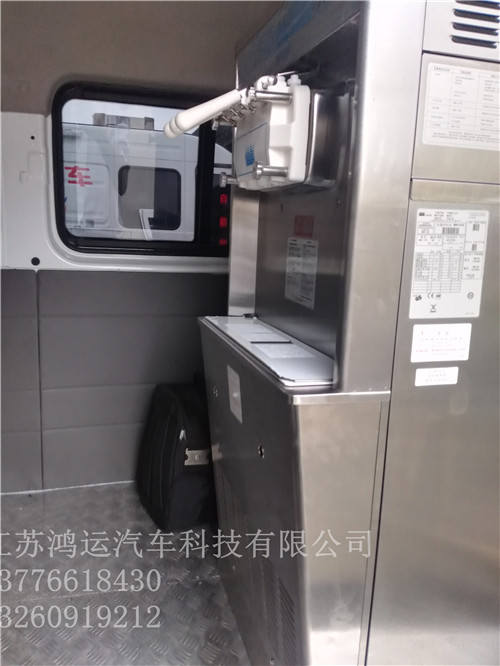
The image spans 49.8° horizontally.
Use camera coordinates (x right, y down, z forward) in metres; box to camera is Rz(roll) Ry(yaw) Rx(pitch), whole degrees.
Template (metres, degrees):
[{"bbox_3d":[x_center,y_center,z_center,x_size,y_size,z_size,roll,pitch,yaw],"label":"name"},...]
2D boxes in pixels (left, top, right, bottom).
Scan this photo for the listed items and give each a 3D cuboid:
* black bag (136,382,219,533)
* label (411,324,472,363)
[{"bbox_3d":[-0.173,0.363,1.722,0.330,0.395,0.275,-1,11,-16],"label":"black bag"},{"bbox_3d":[0.255,0.013,0.717,0.089,0.051,0.004,-1,11,-16],"label":"label"}]

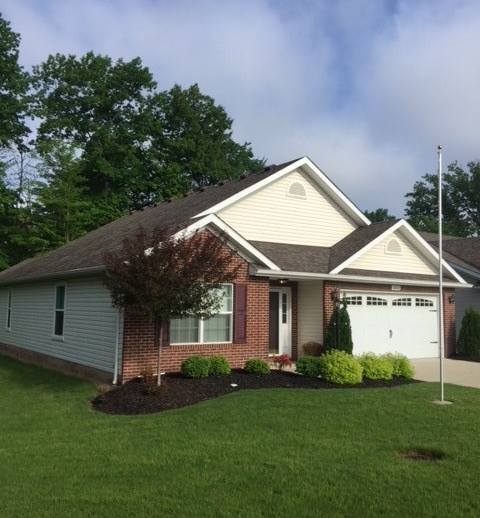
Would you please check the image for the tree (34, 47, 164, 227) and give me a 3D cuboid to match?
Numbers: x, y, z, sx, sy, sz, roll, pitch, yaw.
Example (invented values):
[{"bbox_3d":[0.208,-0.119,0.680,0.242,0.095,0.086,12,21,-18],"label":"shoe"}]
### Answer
[{"bbox_3d":[-10.529,-5.065,38.625,9.307,20.591,9.500,1,-5,0],"label":"tree"}]

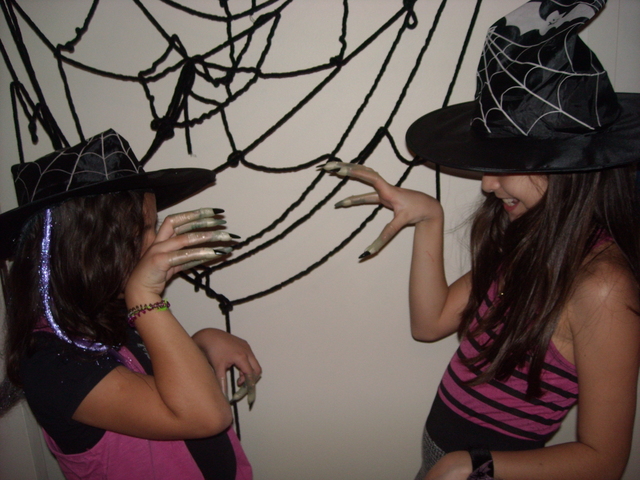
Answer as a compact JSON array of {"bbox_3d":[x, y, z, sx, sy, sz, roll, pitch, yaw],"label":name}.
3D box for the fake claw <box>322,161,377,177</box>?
[{"bbox_3d":[0.041,-0.107,0.970,0.085,0.022,0.020,6,7,6],"label":"fake claw"}]

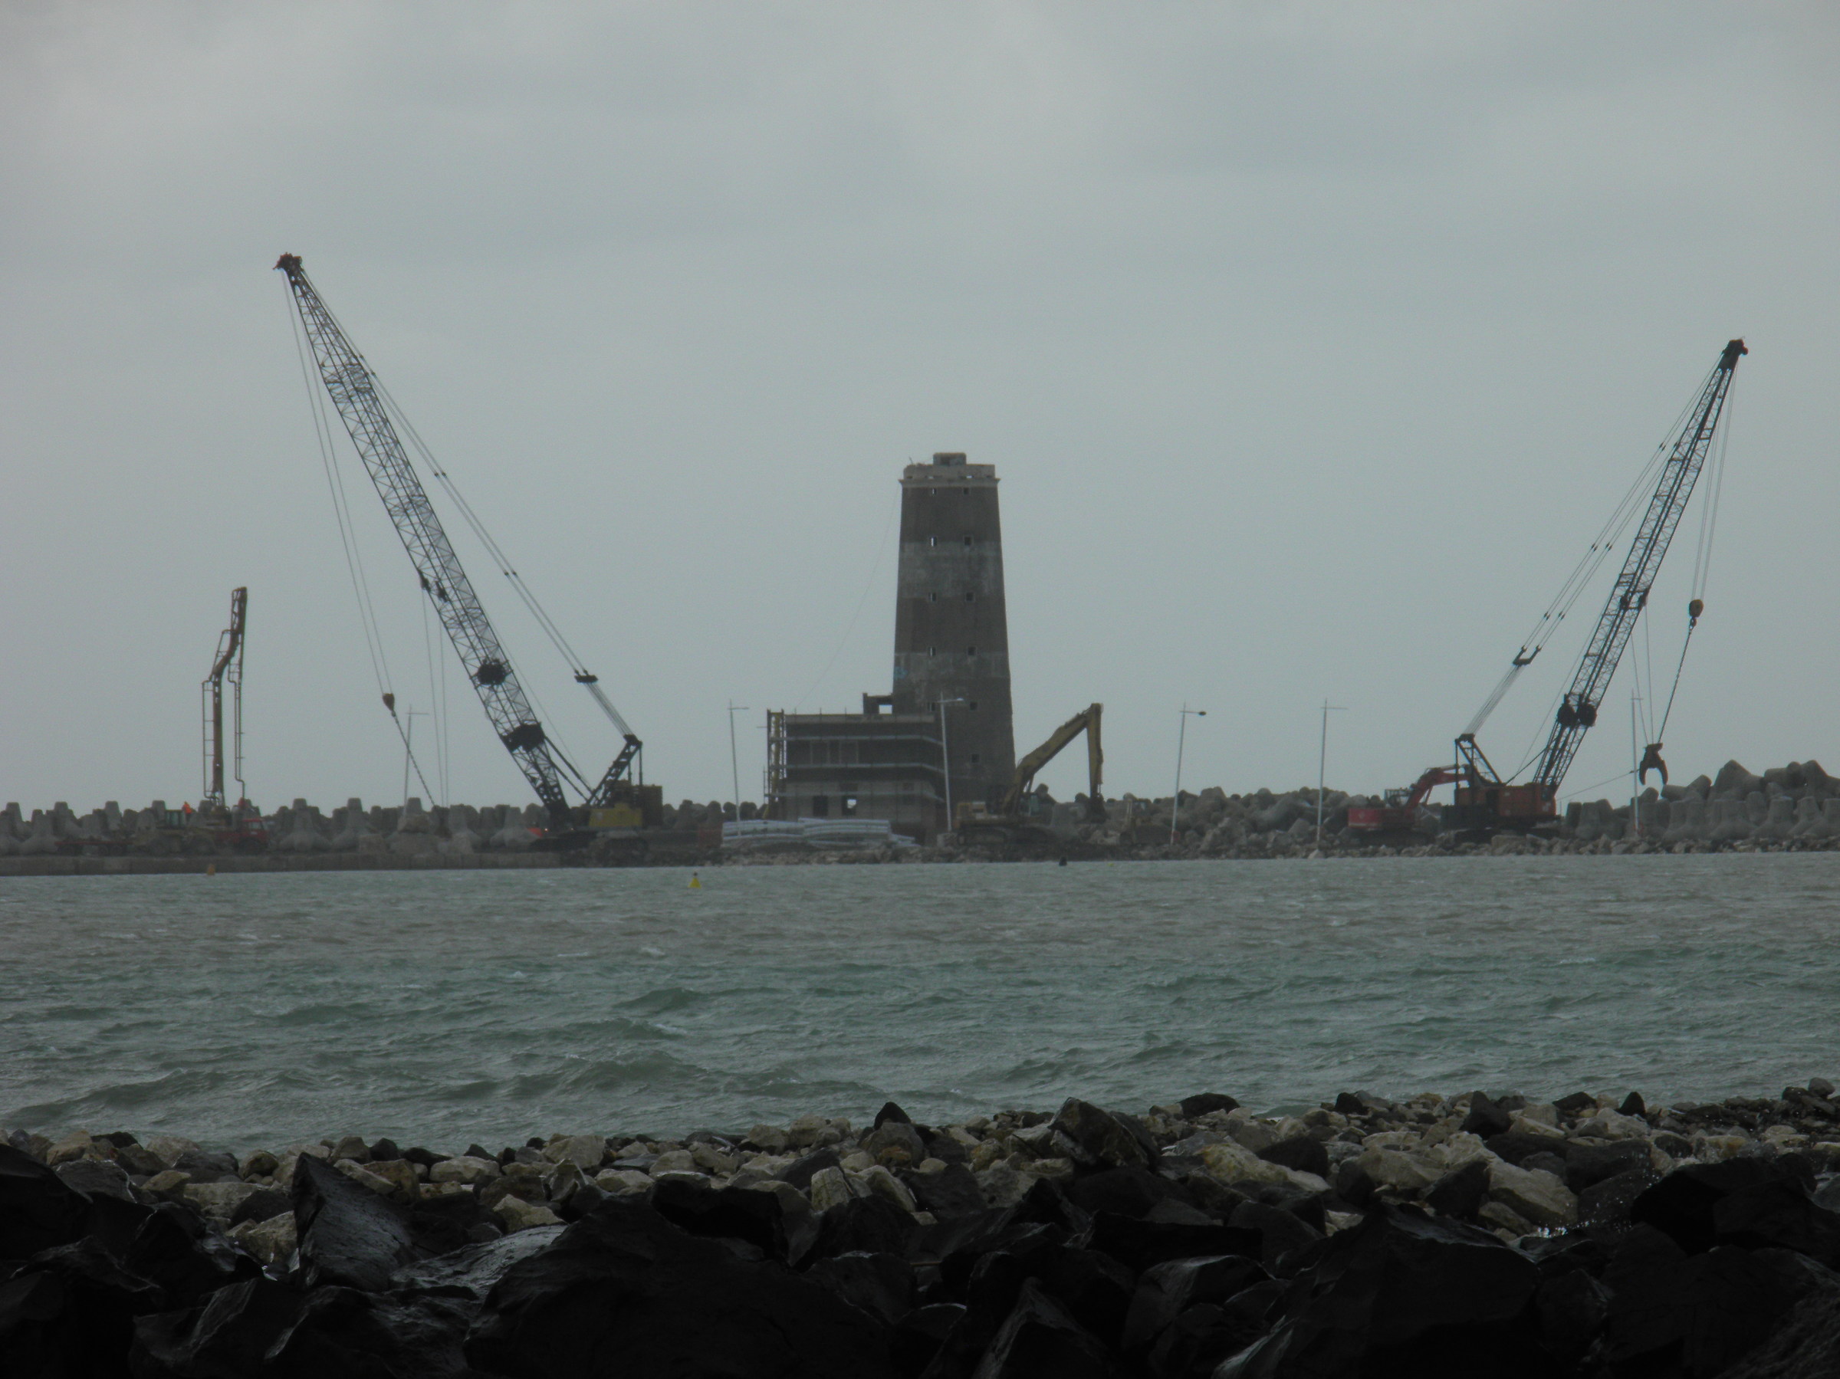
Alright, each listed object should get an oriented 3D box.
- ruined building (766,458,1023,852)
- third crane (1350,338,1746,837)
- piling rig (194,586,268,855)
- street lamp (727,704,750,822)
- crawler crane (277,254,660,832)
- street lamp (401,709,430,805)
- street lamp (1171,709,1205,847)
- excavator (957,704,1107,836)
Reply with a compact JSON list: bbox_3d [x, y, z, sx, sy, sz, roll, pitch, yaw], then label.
[{"bbox_3d":[-1.952,-2.877,1405.000,17.900,27.900,13.500,-1,0,0],"label":"ruined building"},{"bbox_3d":[47.641,-7.014,1390.000,22.800,35.500,5.500,-1,0,-25],"label":"third crane"},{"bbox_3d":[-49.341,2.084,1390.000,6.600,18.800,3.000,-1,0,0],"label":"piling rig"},{"bbox_3d":[-12.828,5.984,1387.000,1.800,10.100,0.350,-1,0,0],"label":"street lamp"},{"bbox_3d":[-32.198,-9.555,1390.000,28.500,42.000,5.800,-1,0,25],"label":"crawler crane"},{"bbox_3d":[-35.722,6.302,1390.000,2.000,10.000,0.350,-1,0,0],"label":"street lamp"},{"bbox_3d":[18.885,5.925,1385.000,2.300,10.000,0.350,-1,0,0],"label":"street lamp"},{"bbox_3d":[7.797,5.925,1385.000,10.800,10.000,3.400,-1,0,8],"label":"excavator"}]

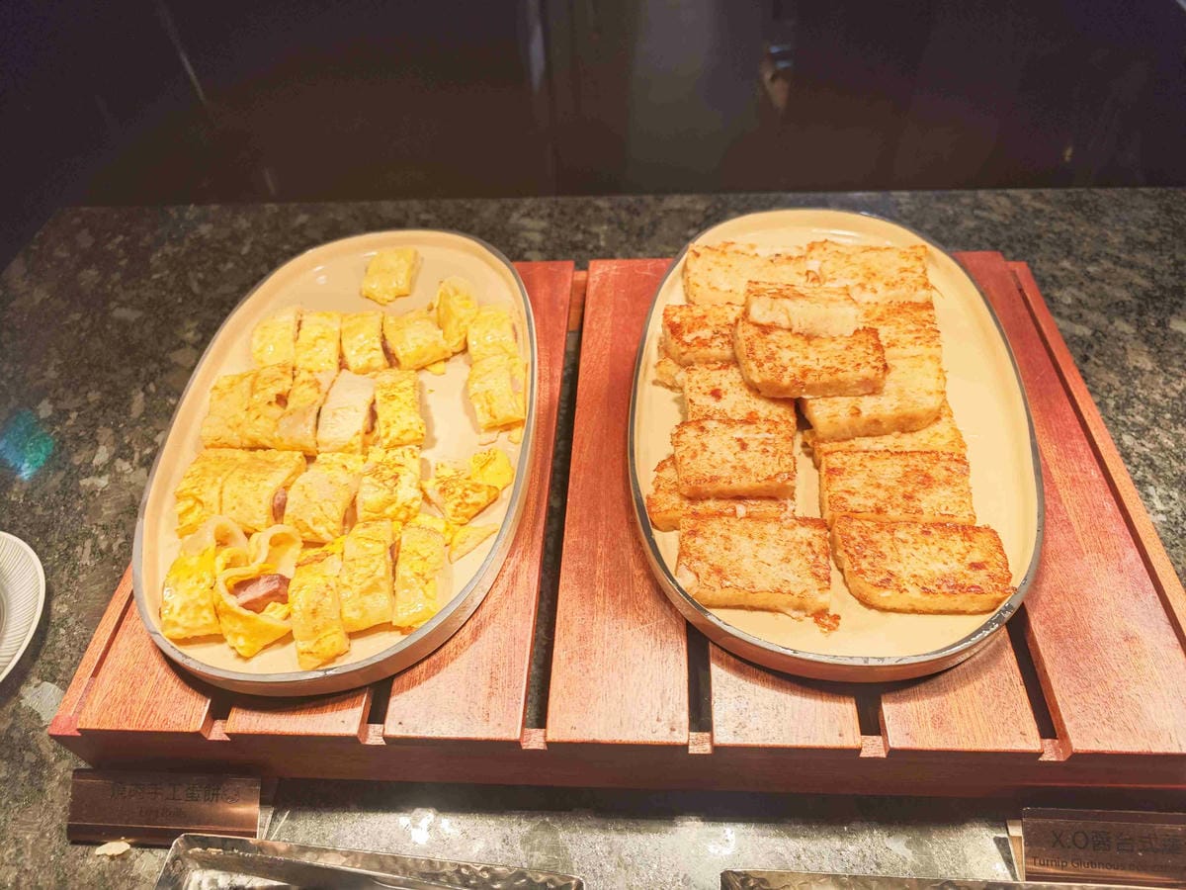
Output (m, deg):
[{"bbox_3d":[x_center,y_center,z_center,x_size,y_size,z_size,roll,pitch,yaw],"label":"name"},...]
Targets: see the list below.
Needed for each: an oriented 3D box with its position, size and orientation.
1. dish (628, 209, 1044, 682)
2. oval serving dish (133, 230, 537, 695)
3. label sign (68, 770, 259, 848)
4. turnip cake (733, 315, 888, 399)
[{"bbox_3d":[0.138,-0.028,0.476,0.227,0.026,0.353,4,51,9],"label":"dish"},{"bbox_3d":[-0.147,-0.018,0.494,0.227,0.026,0.357,-5,50,1],"label":"oval serving dish"},{"bbox_3d":[-0.227,0.194,0.420,0.106,0.021,0.034,0,50,5],"label":"label sign"},{"bbox_3d":[0.126,-0.051,0.460,0.078,0.017,0.043,-2,50,3],"label":"turnip cake"}]

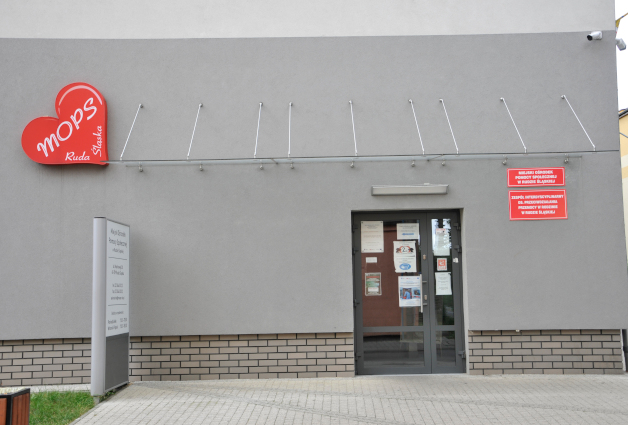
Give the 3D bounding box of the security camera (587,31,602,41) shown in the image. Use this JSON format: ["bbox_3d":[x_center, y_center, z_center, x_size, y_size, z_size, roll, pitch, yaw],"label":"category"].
[{"bbox_3d":[3.688,-2.319,9.787,0.220,0.100,0.090,-22,6,-29],"label":"security camera"}]

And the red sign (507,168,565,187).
[{"bbox_3d":[2.892,-0.452,9.708,0.743,0.246,0.025,-1,-5,0],"label":"red sign"}]

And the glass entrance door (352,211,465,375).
[{"bbox_3d":[1.255,1.049,9.840,1.476,2.138,0.090,-1,-5,0],"label":"glass entrance door"}]

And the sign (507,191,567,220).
[{"bbox_3d":[2.908,-0.095,9.677,0.747,0.387,0.025,-1,-5,0],"label":"sign"}]

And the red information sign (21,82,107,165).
[{"bbox_3d":[-3.254,-1.154,9.773,1.103,1.079,0.130,-1,-5,0],"label":"red information sign"}]

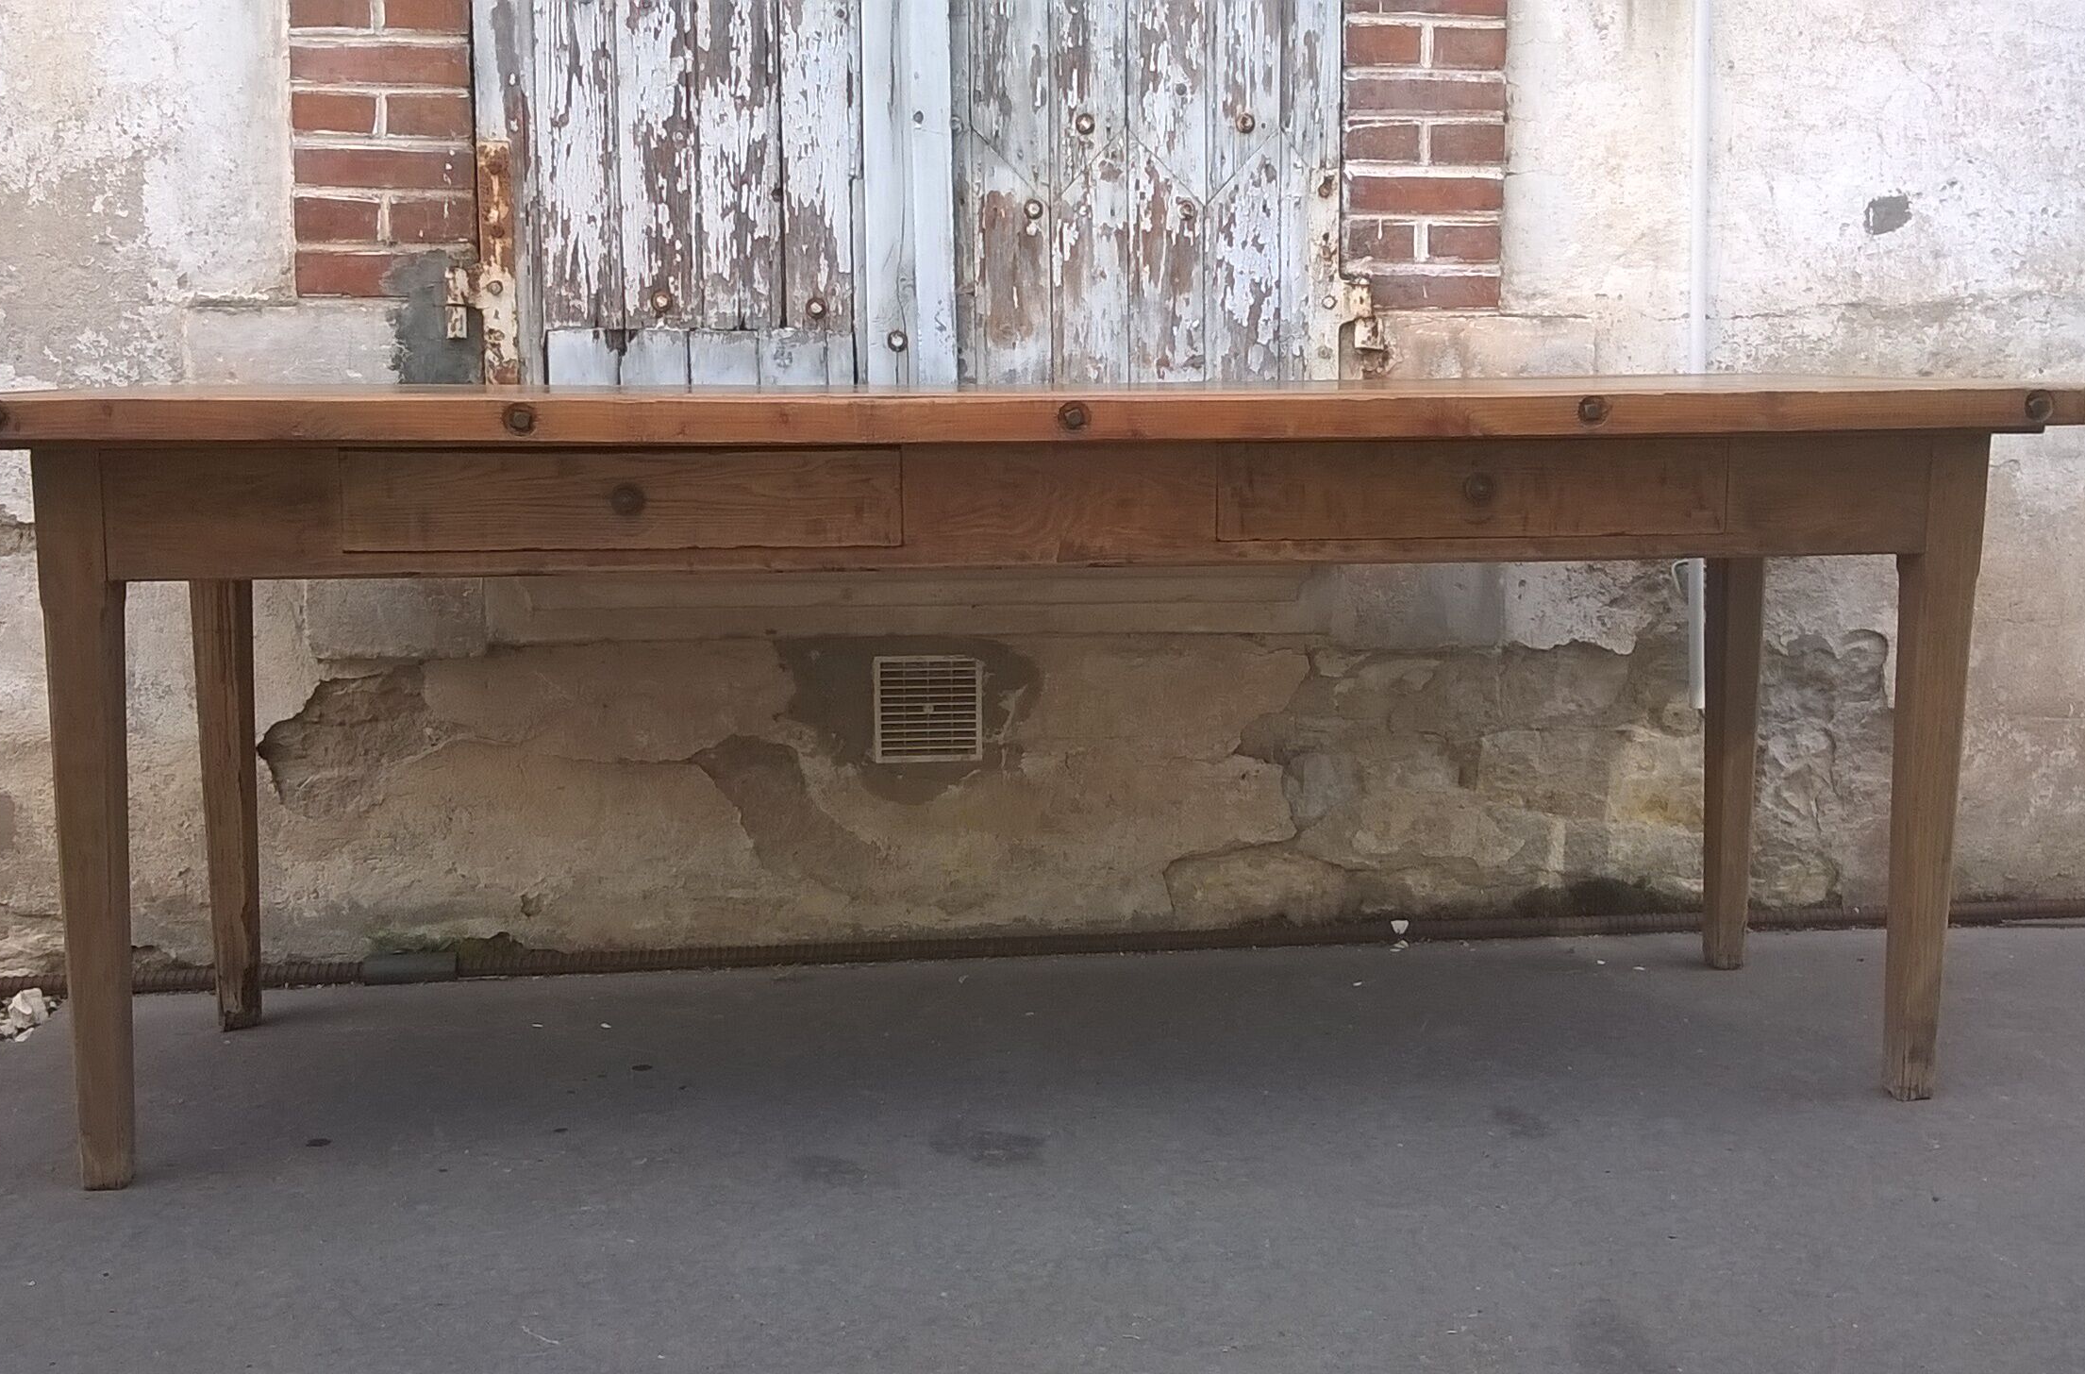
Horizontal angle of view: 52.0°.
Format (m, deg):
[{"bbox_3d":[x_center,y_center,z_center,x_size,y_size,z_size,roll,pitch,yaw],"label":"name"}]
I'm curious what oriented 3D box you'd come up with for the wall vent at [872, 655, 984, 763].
[{"bbox_3d":[-0.149,0.031,2.817,0.142,0.140,0.017,-1,9,-6],"label":"wall vent"}]

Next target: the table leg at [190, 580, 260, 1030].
[{"bbox_3d":[-0.958,0.063,2.525,0.058,0.706,0.058,-1,9,-6],"label":"table leg"}]

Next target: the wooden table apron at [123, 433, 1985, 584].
[{"bbox_3d":[0.028,-0.190,2.184,1.878,0.132,0.041,-1,9,-7],"label":"wooden table apron"}]

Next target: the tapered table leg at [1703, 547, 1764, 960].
[{"bbox_3d":[0.877,0.021,2.731,0.058,0.699,0.058,-1,9,-6],"label":"tapered table leg"}]

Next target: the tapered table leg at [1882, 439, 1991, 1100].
[{"bbox_3d":[0.931,0.089,2.261,0.058,0.707,0.058,-1,9,-6],"label":"tapered table leg"}]

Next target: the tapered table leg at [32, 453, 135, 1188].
[{"bbox_3d":[-0.904,0.131,2.056,0.058,0.714,0.058,-1,9,-6],"label":"tapered table leg"}]

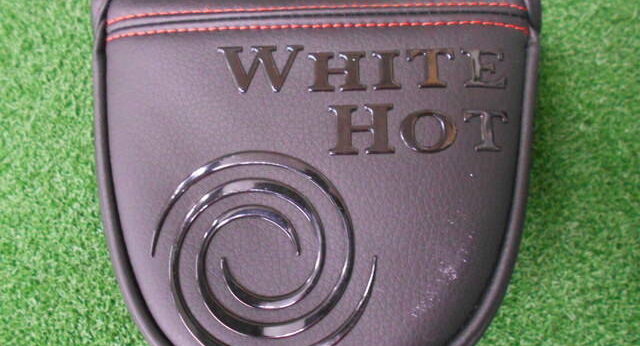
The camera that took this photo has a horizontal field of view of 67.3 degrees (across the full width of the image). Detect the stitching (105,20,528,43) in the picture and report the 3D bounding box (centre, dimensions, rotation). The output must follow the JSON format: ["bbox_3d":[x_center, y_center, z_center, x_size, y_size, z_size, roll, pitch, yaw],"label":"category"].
[{"bbox_3d":[-0.001,-0.044,0.143,0.129,0.011,0.006,-1,81,0],"label":"stitching"}]

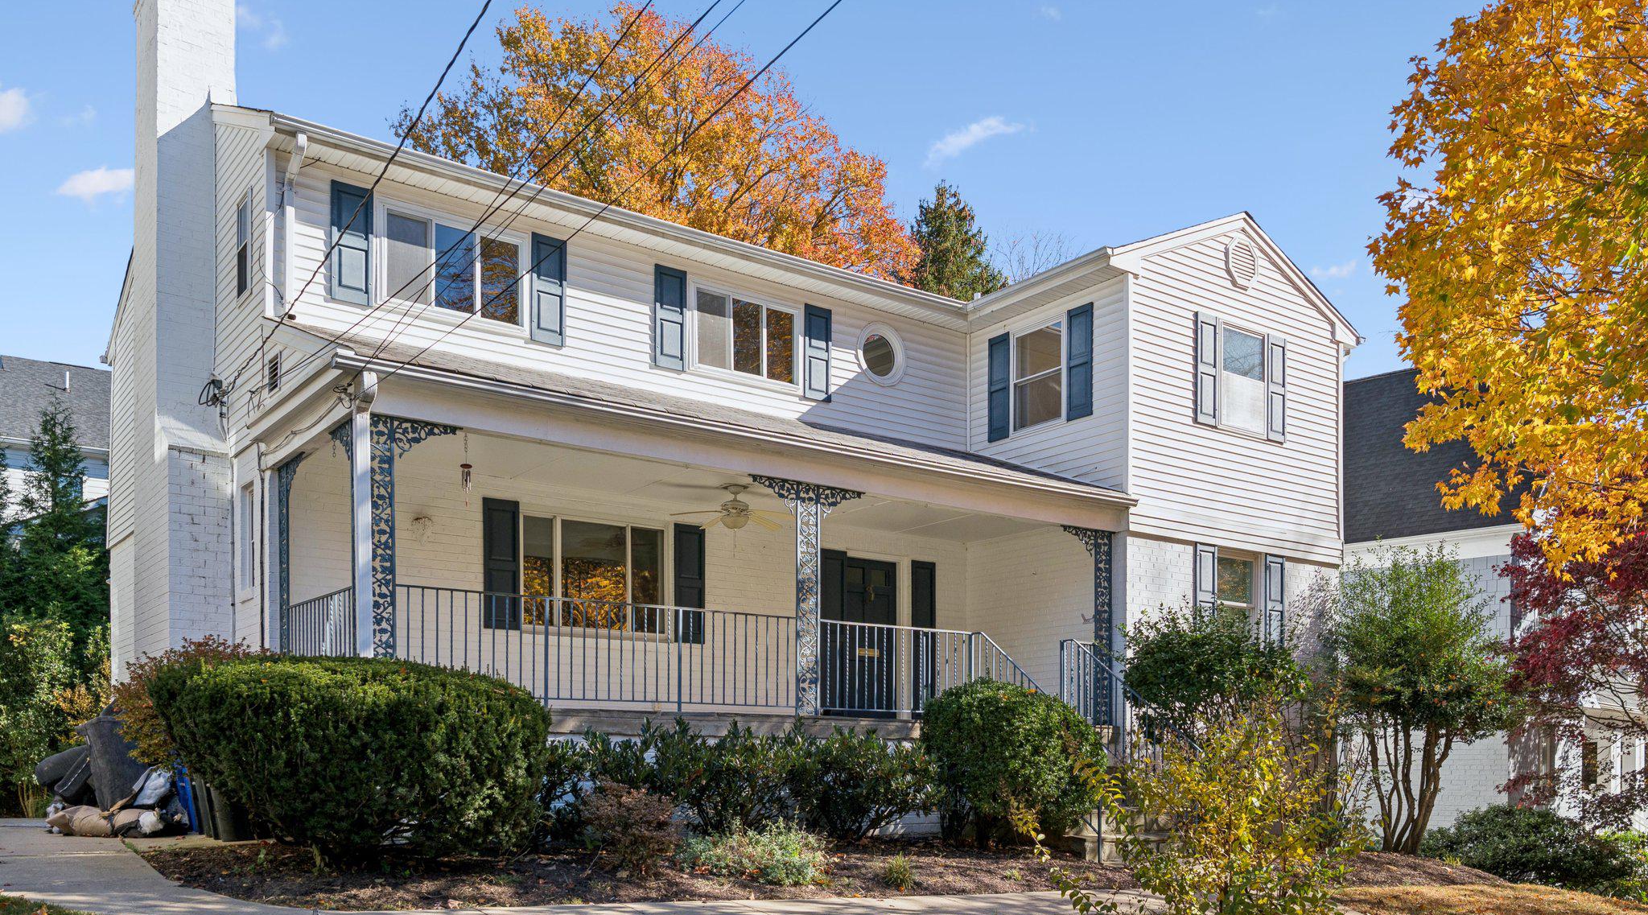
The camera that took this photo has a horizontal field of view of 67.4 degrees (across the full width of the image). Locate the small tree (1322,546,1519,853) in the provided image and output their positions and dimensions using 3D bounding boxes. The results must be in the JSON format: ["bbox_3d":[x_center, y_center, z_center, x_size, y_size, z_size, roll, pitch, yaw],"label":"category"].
[{"bbox_3d":[7.307,2.929,15.200,2.250,3.600,2.100,-3,-8,24],"label":"small tree"}]

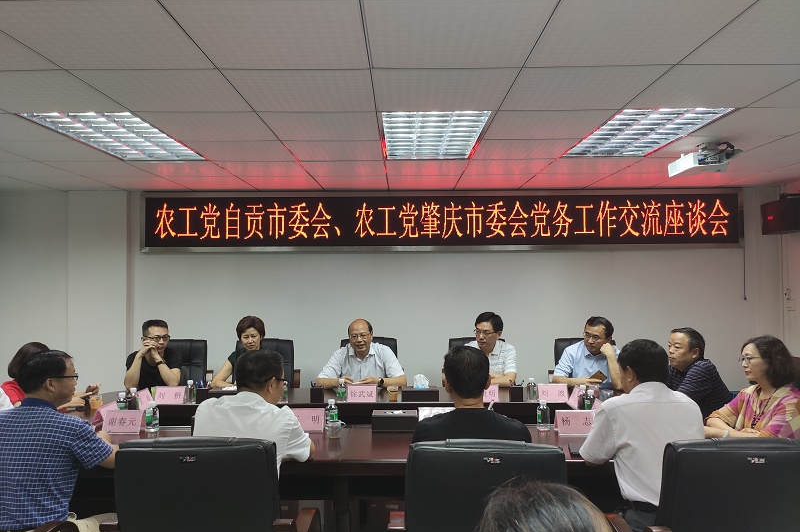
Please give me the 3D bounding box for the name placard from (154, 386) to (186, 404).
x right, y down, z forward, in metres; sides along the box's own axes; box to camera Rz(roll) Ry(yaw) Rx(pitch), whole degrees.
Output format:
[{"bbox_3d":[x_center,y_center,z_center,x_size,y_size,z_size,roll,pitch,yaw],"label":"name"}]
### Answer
[{"bbox_3d":[-1.474,0.826,3.889,0.200,0.112,0.085,0,-1,-2],"label":"name placard"}]

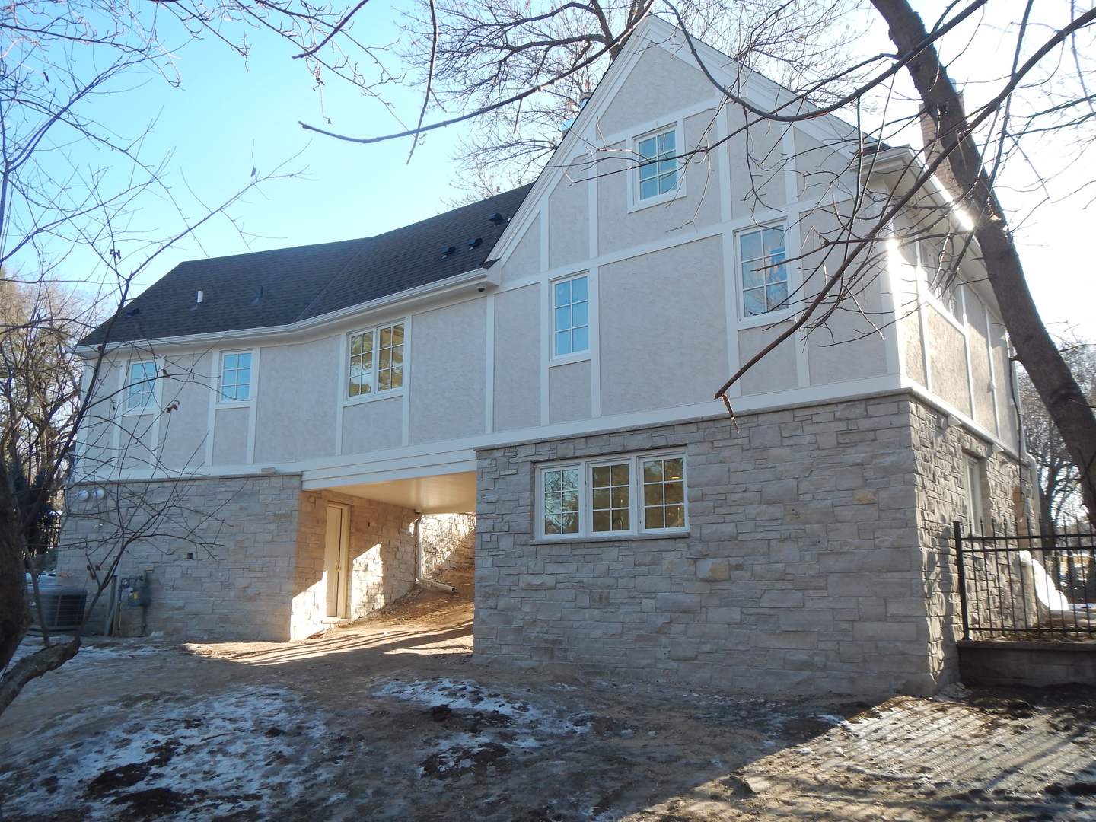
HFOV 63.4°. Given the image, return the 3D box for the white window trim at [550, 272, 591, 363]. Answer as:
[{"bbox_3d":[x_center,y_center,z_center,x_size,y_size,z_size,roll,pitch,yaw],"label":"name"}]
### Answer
[{"bbox_3d":[0.308,-1.303,12.479,0.728,1.190,0.100,-9,-15,36],"label":"white window trim"}]

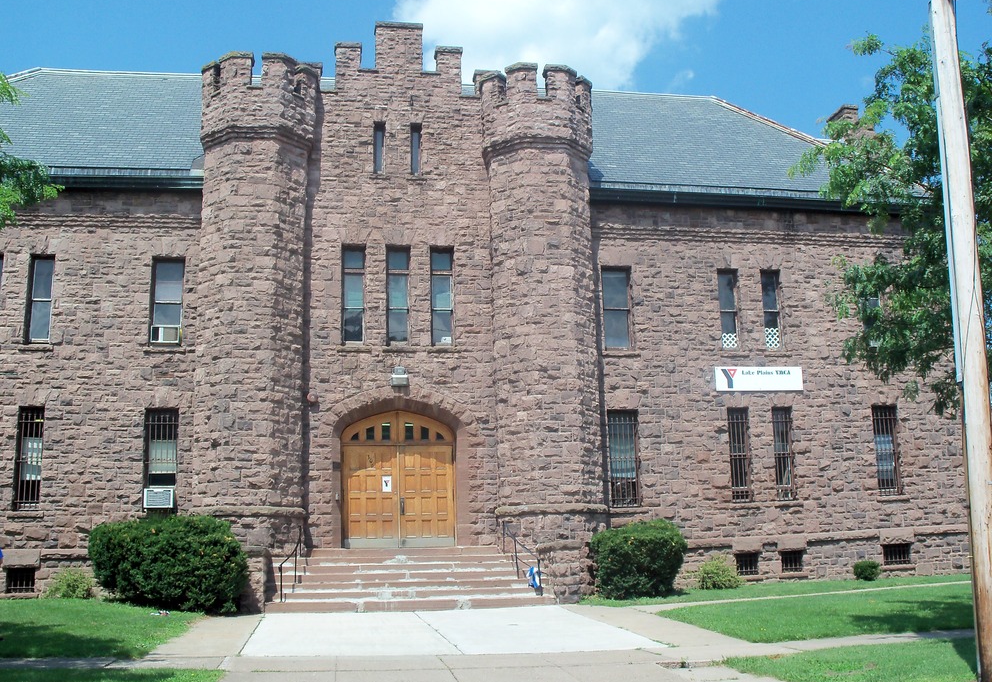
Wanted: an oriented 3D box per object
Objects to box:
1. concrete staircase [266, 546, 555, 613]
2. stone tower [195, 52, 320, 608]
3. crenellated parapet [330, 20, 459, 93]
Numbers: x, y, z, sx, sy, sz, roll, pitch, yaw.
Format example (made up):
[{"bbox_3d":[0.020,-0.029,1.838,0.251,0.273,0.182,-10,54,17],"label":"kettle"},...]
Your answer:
[{"bbox_3d":[-1.875,5.061,21.560,5.819,1.233,2.700,1,-12,-10],"label":"concrete staircase"},{"bbox_3d":[-5.308,-0.264,22.207,2.550,12.267,2.550,1,-10,-9],"label":"stone tower"},{"bbox_3d":[-2.363,-6.739,24.304,3.107,1.958,0.500,1,-10,-9],"label":"crenellated parapet"}]

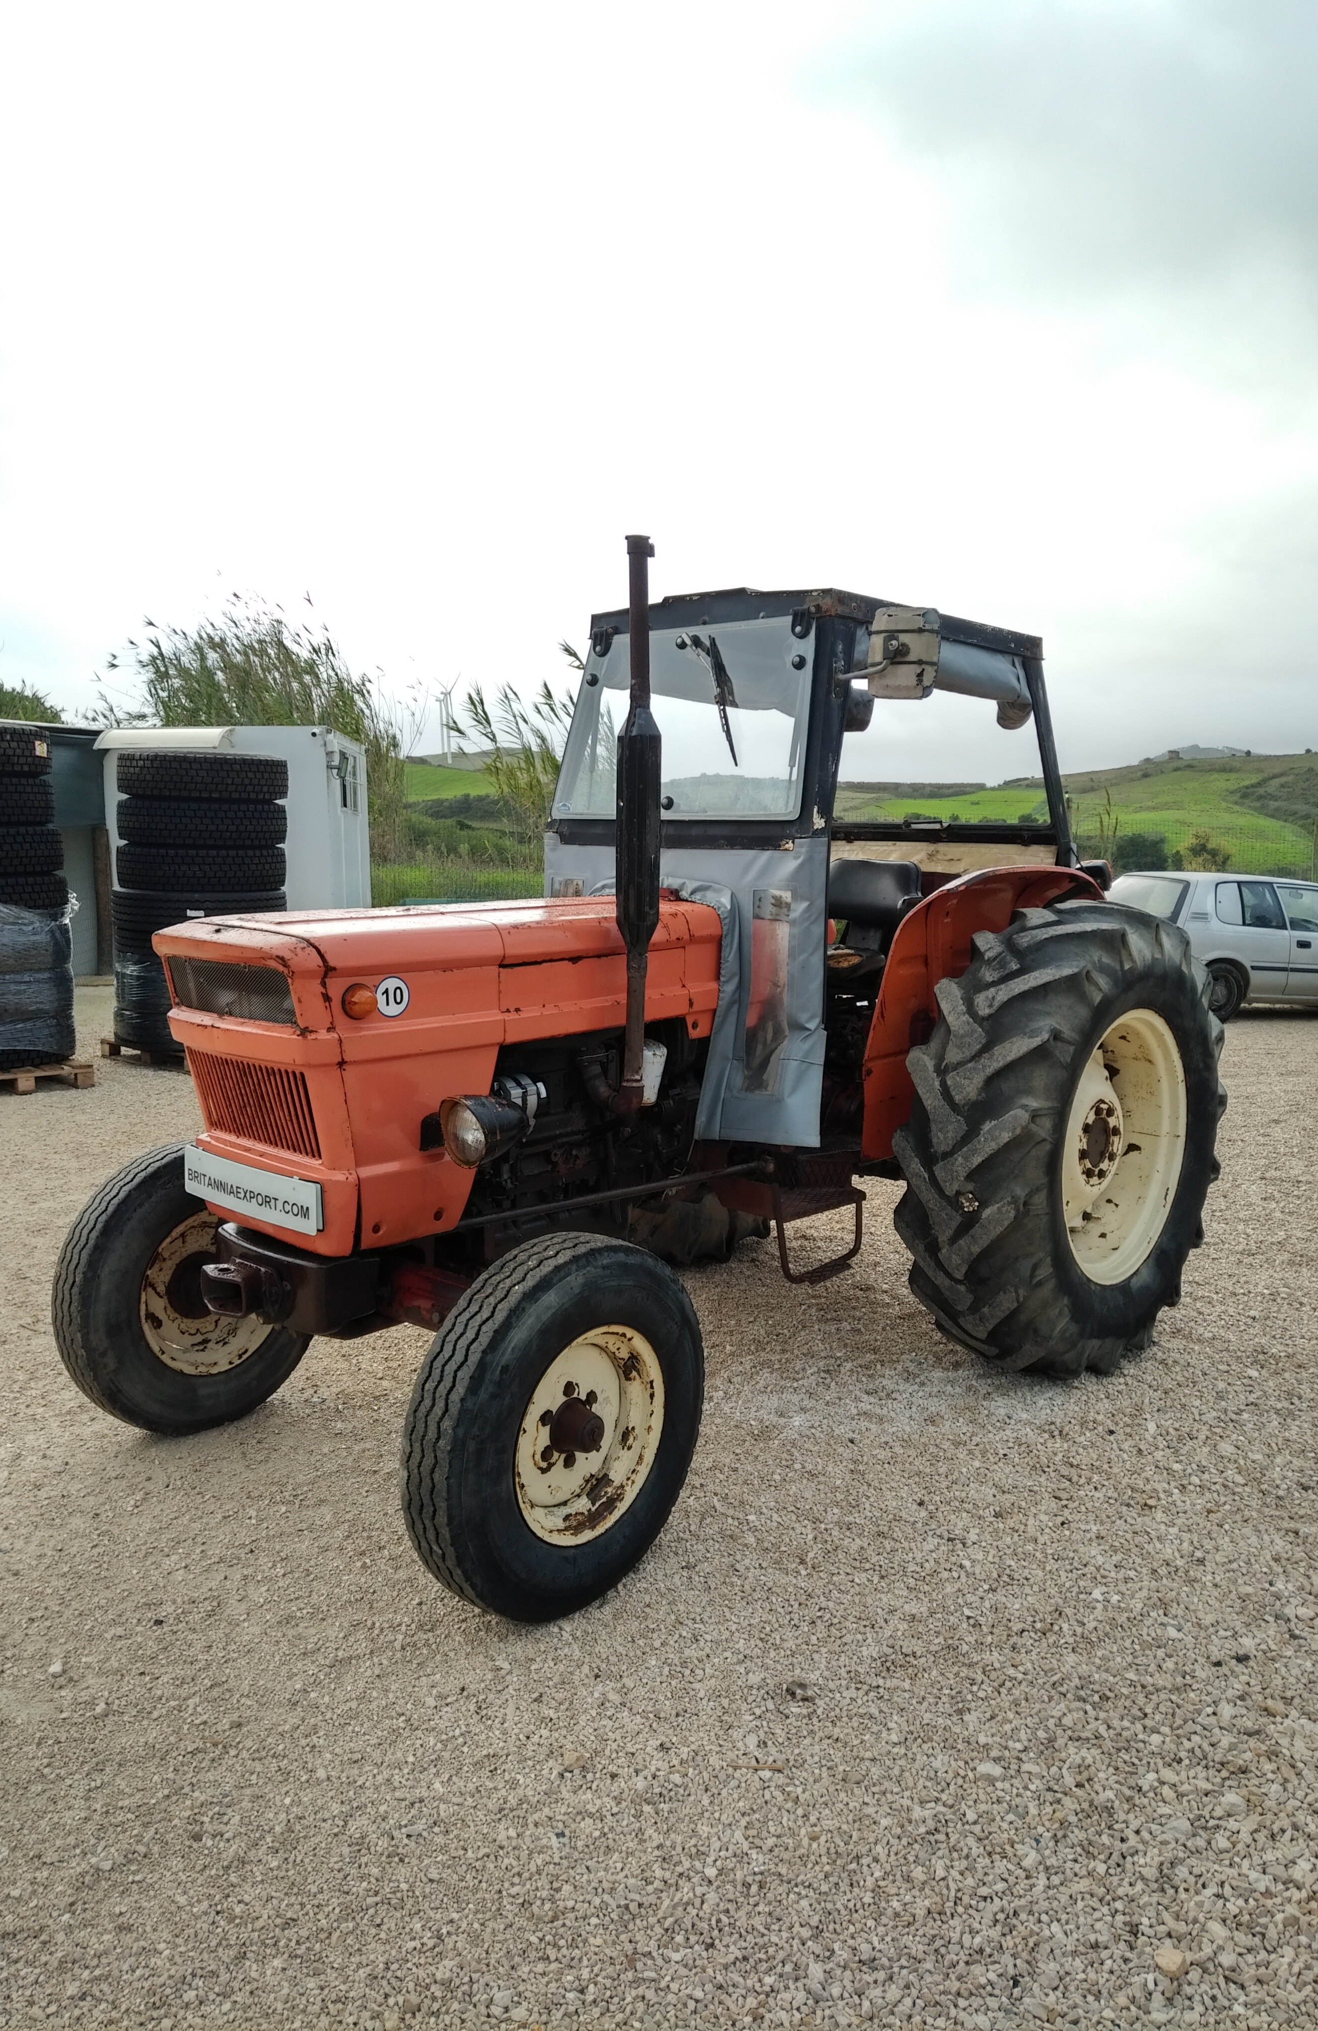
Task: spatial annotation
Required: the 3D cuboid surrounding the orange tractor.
[{"bbox_3d":[0.103,-0.063,4.147,2.000,2.270,3.210,6,9,42],"label":"orange tractor"}]

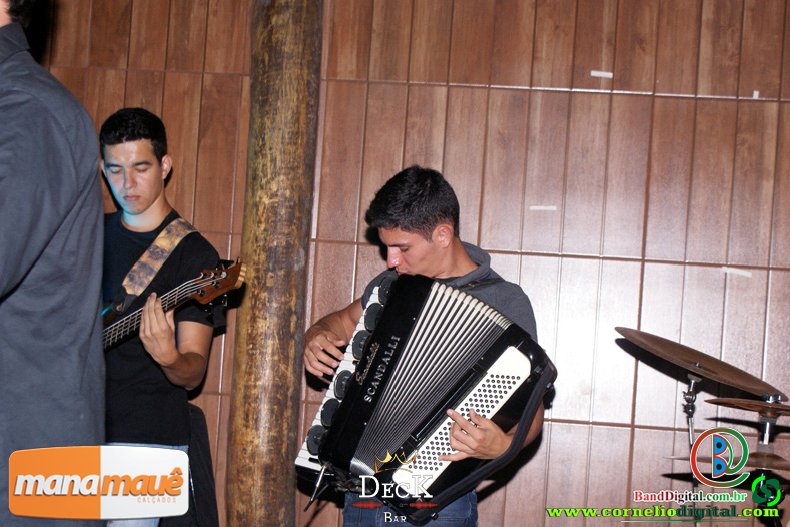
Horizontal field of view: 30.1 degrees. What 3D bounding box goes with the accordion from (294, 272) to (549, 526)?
[{"bbox_3d":[0.028,0.303,3.339,0.510,0.510,0.210,24,-16,33],"label":"accordion"}]

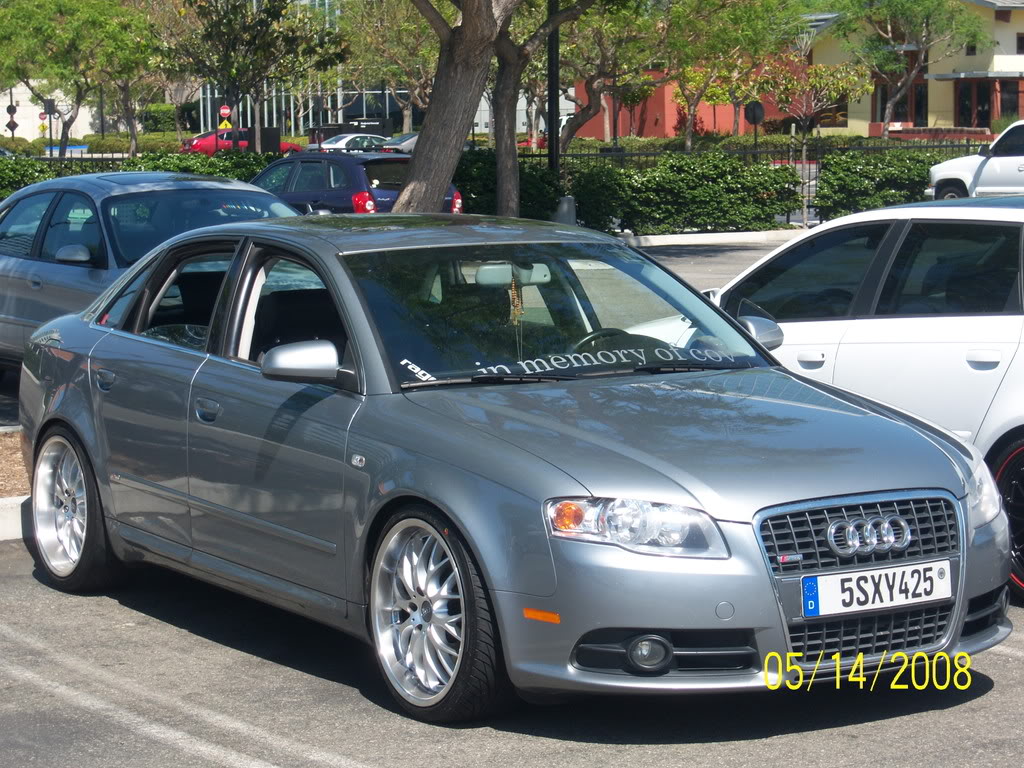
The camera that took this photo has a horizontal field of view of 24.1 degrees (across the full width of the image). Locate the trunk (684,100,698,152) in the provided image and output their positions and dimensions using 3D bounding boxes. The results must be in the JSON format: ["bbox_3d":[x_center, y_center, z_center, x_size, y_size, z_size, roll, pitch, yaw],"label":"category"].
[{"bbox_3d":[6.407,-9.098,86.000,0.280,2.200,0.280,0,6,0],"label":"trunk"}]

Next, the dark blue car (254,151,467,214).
[{"bbox_3d":[-2.460,-2.490,33.050,1.705,1.470,4.330,-4,7,-33],"label":"dark blue car"}]

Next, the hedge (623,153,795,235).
[{"bbox_3d":[3.264,-3.148,39.800,2.750,1.380,1.200,-3,6,-22],"label":"hedge"}]

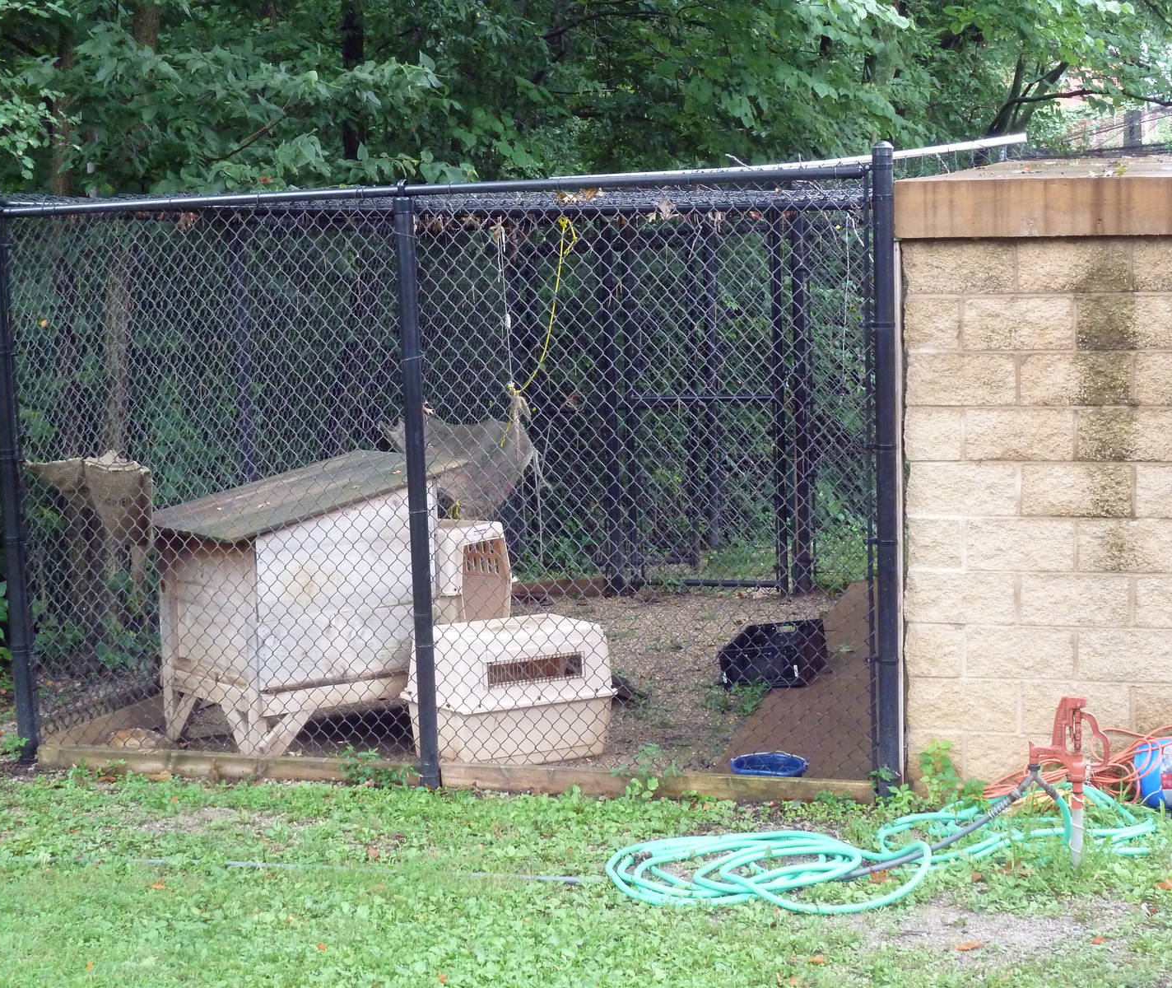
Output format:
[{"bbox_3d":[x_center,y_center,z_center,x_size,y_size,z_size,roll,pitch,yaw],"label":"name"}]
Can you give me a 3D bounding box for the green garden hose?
[{"bbox_3d":[1.088,1.086,7.466,2.270,0.240,1.100,-6,10,-27],"label":"green garden hose"}]

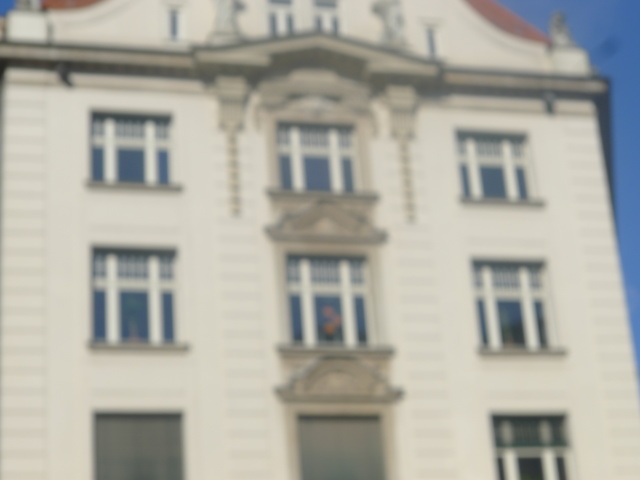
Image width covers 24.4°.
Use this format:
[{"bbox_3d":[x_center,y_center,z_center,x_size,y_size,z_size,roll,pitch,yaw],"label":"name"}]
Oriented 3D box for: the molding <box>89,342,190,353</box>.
[{"bbox_3d":[-3.763,2.245,30.873,2.100,0.170,0.220,2,-24,-15],"label":"molding"}]

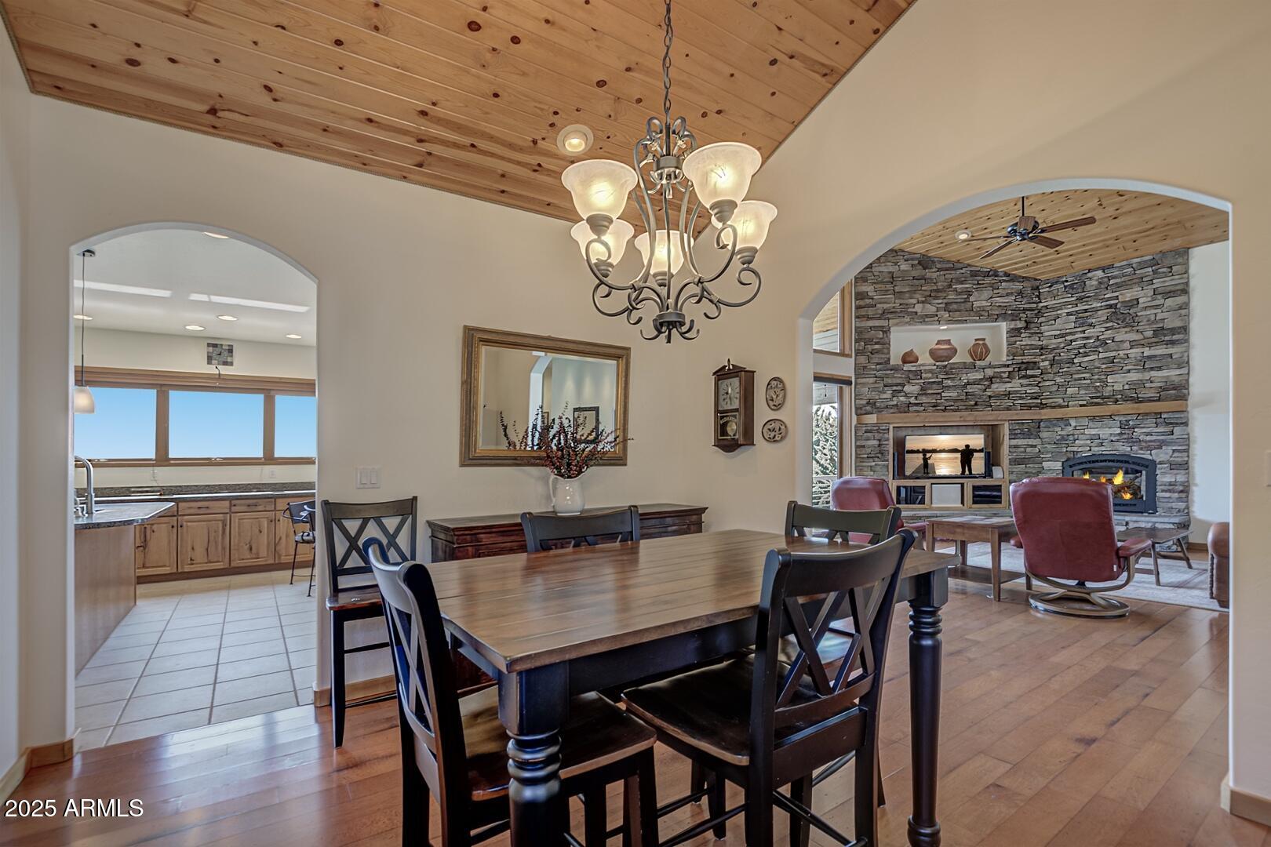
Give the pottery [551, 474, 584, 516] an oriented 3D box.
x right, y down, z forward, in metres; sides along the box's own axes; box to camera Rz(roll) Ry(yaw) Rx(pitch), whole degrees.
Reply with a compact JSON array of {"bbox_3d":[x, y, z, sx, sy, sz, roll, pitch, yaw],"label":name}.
[{"bbox_3d":[-0.427,0.440,3.300,0.225,0.262,0.190,0,-1,-22],"label":"pottery"}]

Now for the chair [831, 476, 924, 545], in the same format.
[{"bbox_3d":[2.462,1.073,5.200,0.790,1.040,0.830,1,-1,-38],"label":"chair"}]

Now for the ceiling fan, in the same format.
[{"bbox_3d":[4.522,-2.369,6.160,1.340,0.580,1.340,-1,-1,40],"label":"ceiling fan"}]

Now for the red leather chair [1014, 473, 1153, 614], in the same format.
[{"bbox_3d":[3.751,1.015,4.470,0.790,1.040,0.830,1,-1,-38],"label":"red leather chair"}]

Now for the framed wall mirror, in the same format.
[{"bbox_3d":[-0.517,-0.135,3.345,1.125,0.800,0.055,1,3,-34],"label":"framed wall mirror"}]

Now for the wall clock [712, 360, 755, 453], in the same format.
[{"bbox_3d":[0.660,-0.116,3.545,0.125,0.615,0.295,1,-1,-34],"label":"wall clock"}]

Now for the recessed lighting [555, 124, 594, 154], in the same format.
[{"bbox_3d":[-0.332,-1.569,2.930,0.195,0.040,0.195,-10,-17,-3],"label":"recessed lighting"}]

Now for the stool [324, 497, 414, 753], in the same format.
[{"bbox_3d":[-1.292,0.920,2.650,0.470,1.060,0.475,1,-1,-34],"label":"stool"}]

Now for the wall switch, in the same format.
[{"bbox_3d":[-1.425,0.292,2.830,0.119,0.115,0.012,1,-1,-34],"label":"wall switch"}]

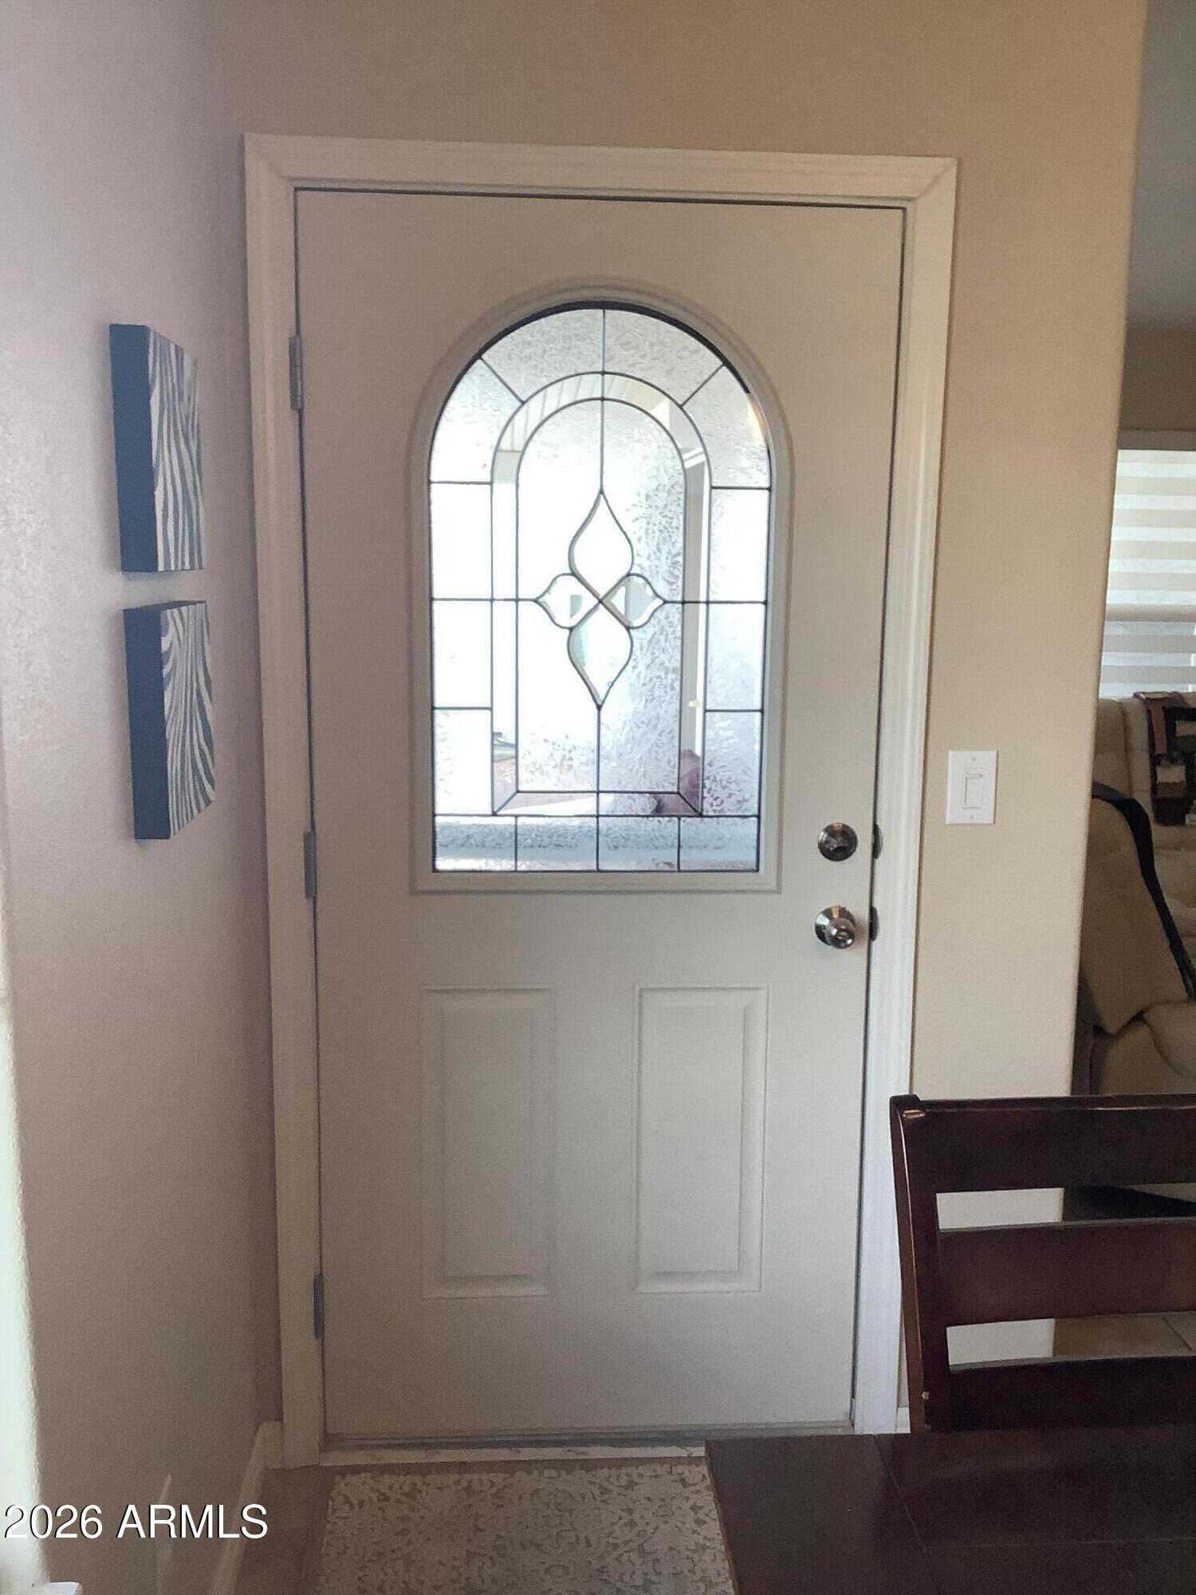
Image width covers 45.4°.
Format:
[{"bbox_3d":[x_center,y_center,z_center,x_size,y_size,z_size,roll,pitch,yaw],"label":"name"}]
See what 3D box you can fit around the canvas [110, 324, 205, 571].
[{"bbox_3d":[-0.511,-0.398,1.675,0.039,0.259,0.251,0,10,-3],"label":"canvas"}]

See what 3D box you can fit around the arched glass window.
[{"bbox_3d":[0.004,-0.315,2.240,0.534,0.883,0.028,0,10,-3],"label":"arched glass window"}]

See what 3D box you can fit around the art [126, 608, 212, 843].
[{"bbox_3d":[-0.513,-0.101,1.725,0.040,0.258,0.246,0,10,-3],"label":"art"}]

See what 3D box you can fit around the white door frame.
[{"bbox_3d":[0.000,0.085,2.325,1.047,2.129,0.093,0,10,-3],"label":"white door frame"}]

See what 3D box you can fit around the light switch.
[{"bbox_3d":[0.607,-0.015,2.312,0.079,0.119,0.007,0,10,-3],"label":"light switch"}]

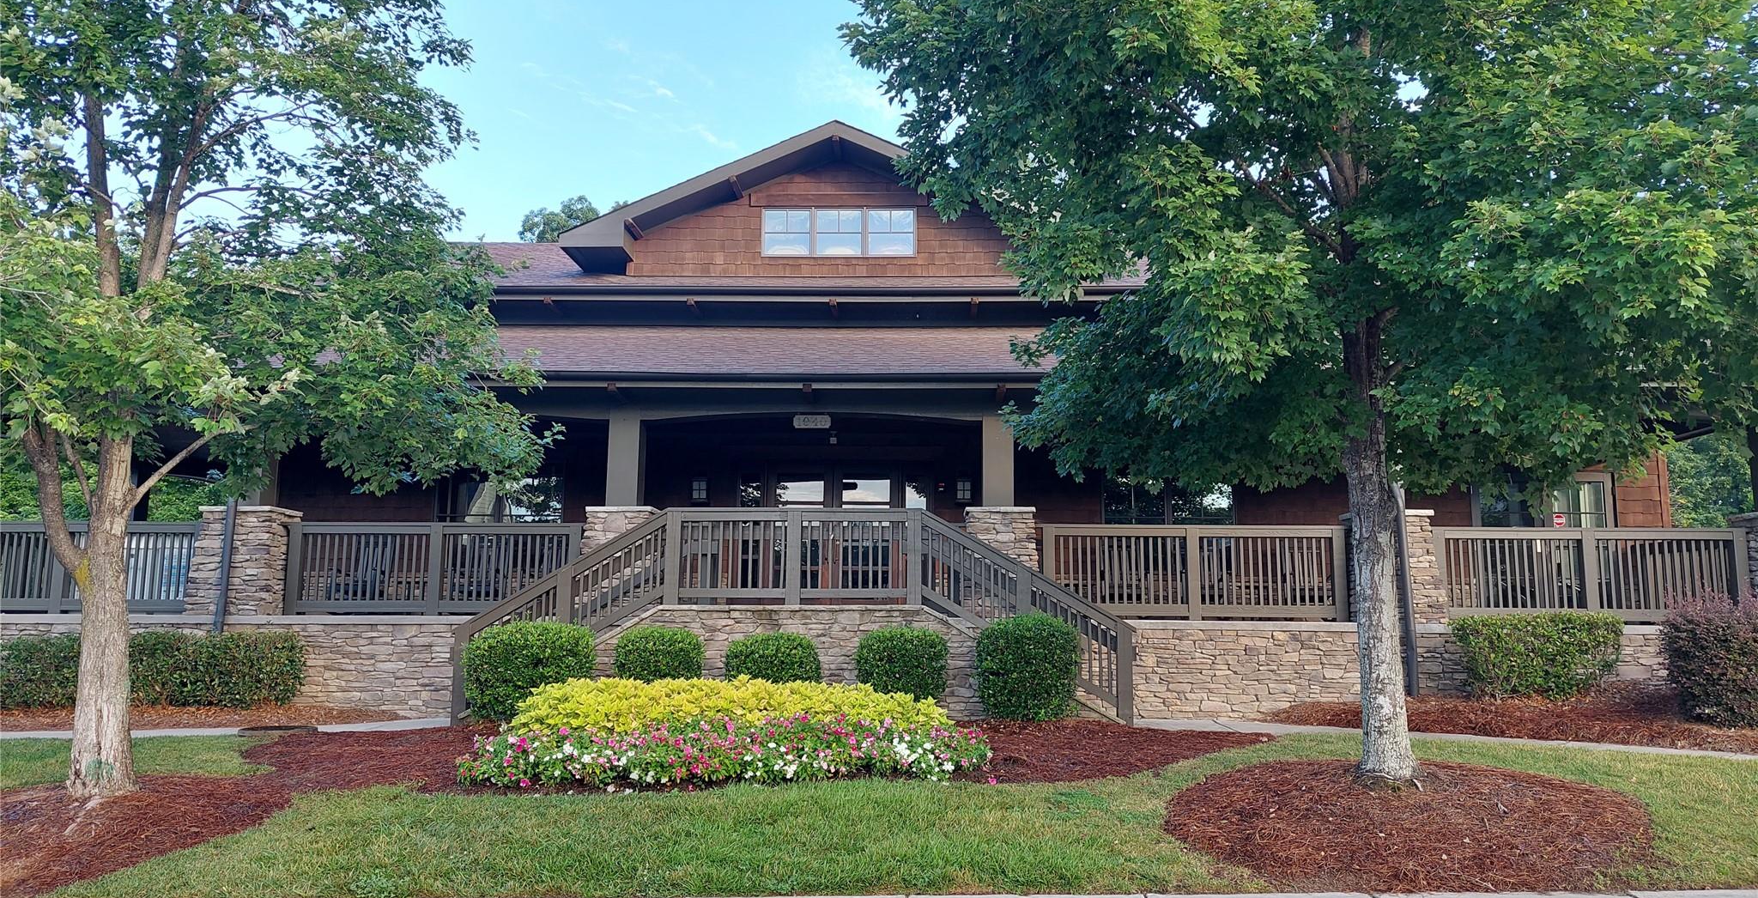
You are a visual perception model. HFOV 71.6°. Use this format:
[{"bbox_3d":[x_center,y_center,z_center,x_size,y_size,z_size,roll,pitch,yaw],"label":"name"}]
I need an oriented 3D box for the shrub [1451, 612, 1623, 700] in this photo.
[{"bbox_3d":[7.005,2.198,13.051,1.800,0.930,1.150,0,-8,1],"label":"shrub"}]

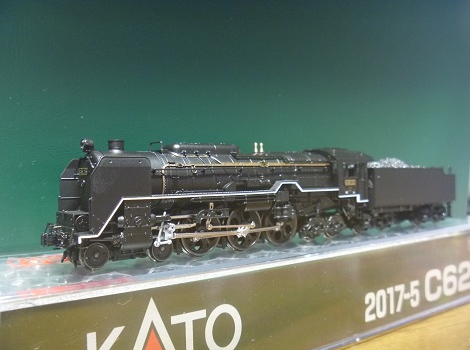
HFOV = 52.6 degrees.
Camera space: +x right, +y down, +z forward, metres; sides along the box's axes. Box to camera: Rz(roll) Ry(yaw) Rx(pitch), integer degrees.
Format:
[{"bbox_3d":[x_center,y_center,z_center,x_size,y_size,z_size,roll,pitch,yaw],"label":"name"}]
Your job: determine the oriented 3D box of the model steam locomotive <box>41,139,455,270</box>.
[{"bbox_3d":[0.020,0.005,0.138,0.145,0.027,0.019,-1,1,-37],"label":"model steam locomotive"}]

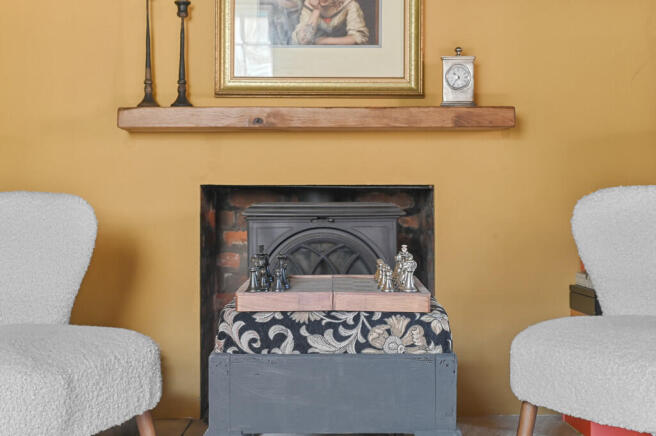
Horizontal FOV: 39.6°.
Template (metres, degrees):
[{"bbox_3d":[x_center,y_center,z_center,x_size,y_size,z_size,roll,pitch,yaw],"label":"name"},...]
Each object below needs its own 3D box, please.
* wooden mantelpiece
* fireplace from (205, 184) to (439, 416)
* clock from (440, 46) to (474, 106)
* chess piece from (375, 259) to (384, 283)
[{"bbox_3d":[-0.037,-0.330,3.070,1.310,0.067,0.155,0,0,0],"label":"wooden mantelpiece"},{"bbox_3d":[-0.036,0.291,3.340,0.810,0.810,0.380,0,0,0],"label":"fireplace"},{"bbox_3d":[0.436,-0.469,3.070,0.115,0.210,0.075,0,0,0],"label":"clock"},{"bbox_3d":[0.159,0.158,2.750,0.032,0.067,0.032,0,0,0],"label":"chess piece"}]

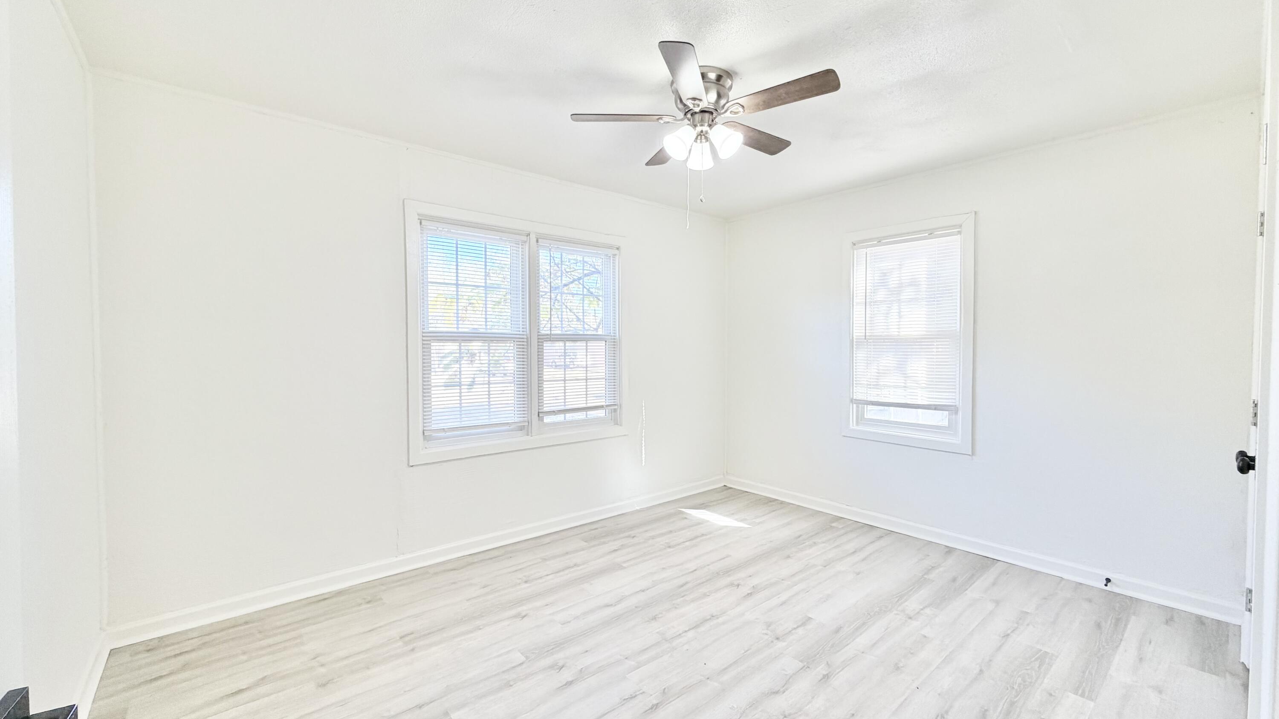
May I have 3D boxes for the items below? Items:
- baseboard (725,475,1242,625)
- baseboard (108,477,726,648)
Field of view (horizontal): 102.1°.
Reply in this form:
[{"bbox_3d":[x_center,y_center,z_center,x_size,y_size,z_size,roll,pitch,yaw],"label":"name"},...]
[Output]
[{"bbox_3d":[1.785,1.151,3.578,0.020,0.092,3.103,-1,2,-40],"label":"baseboard"},{"bbox_3d":[-0.740,1.158,3.487,3.978,0.092,0.020,-1,2,-40],"label":"baseboard"}]

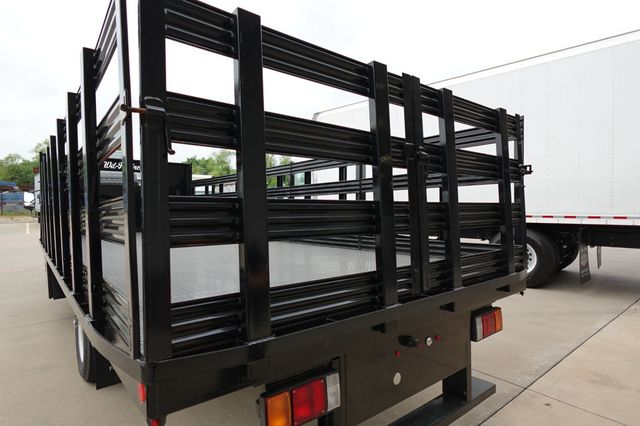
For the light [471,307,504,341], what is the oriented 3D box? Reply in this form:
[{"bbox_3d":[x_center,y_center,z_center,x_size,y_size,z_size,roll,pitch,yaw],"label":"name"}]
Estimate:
[{"bbox_3d":[1.006,0.683,2.196,0.310,0.145,0.080,0,-3,-38],"label":"light"}]

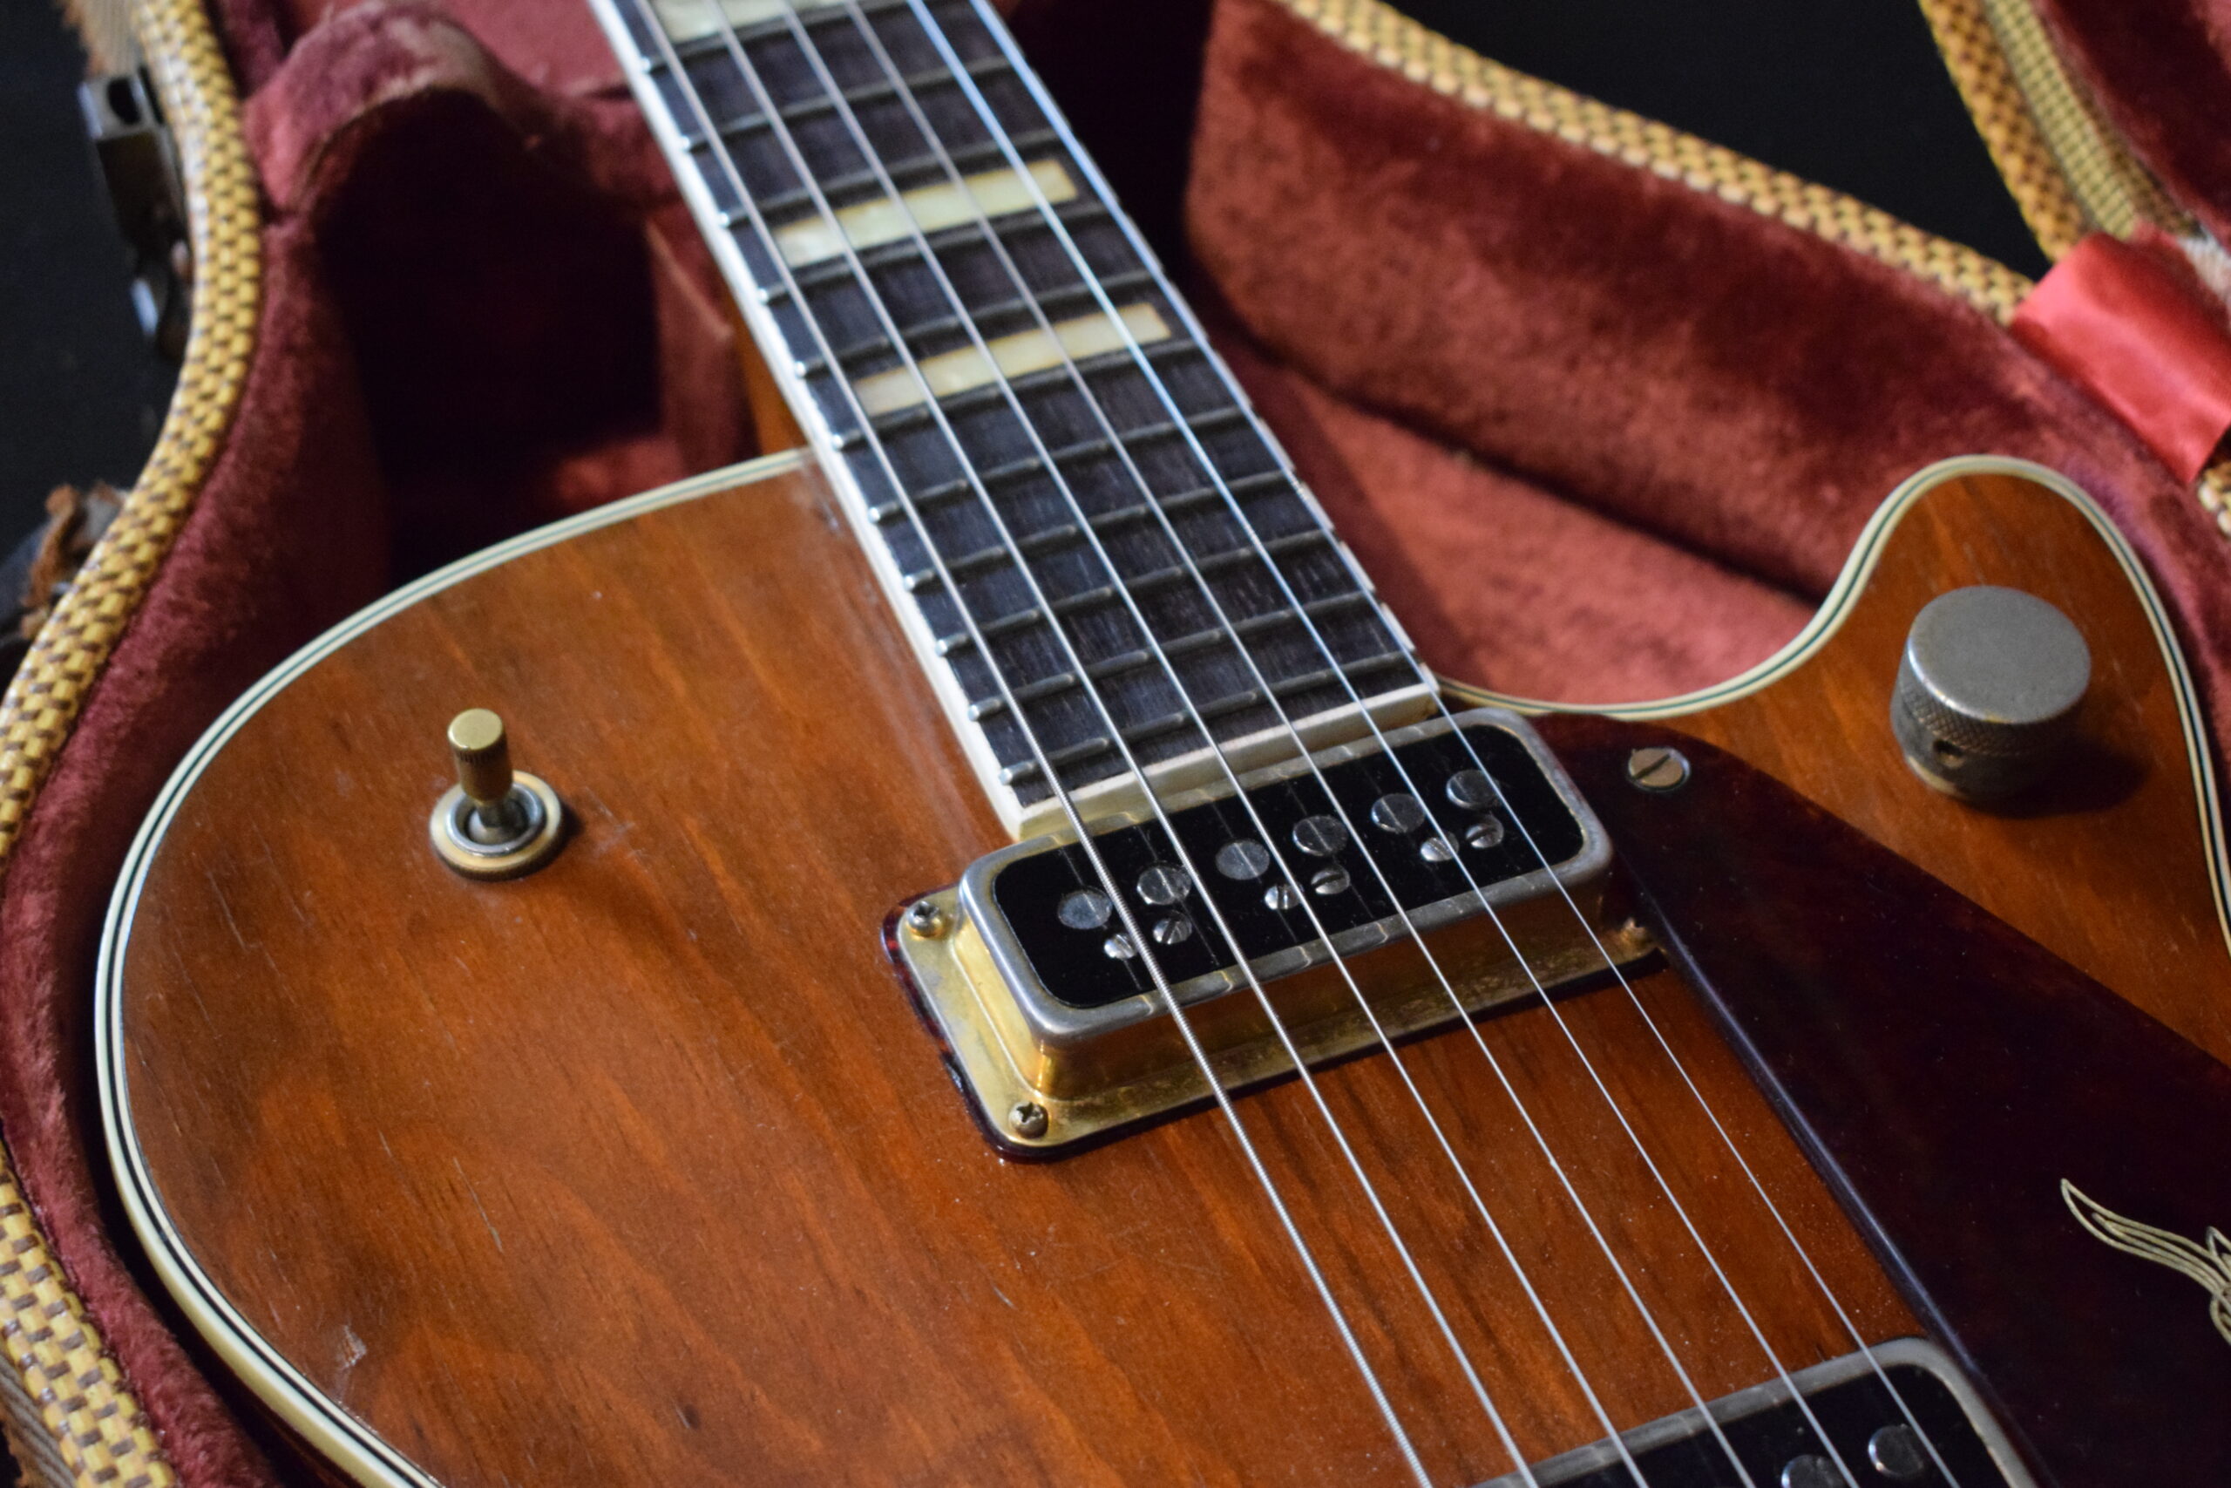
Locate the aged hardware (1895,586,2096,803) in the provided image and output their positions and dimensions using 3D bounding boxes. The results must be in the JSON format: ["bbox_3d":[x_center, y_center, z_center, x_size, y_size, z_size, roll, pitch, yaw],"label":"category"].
[{"bbox_3d":[0.104,-0.006,0.466,0.021,0.015,0.021,2,50,0],"label":"aged hardware"}]

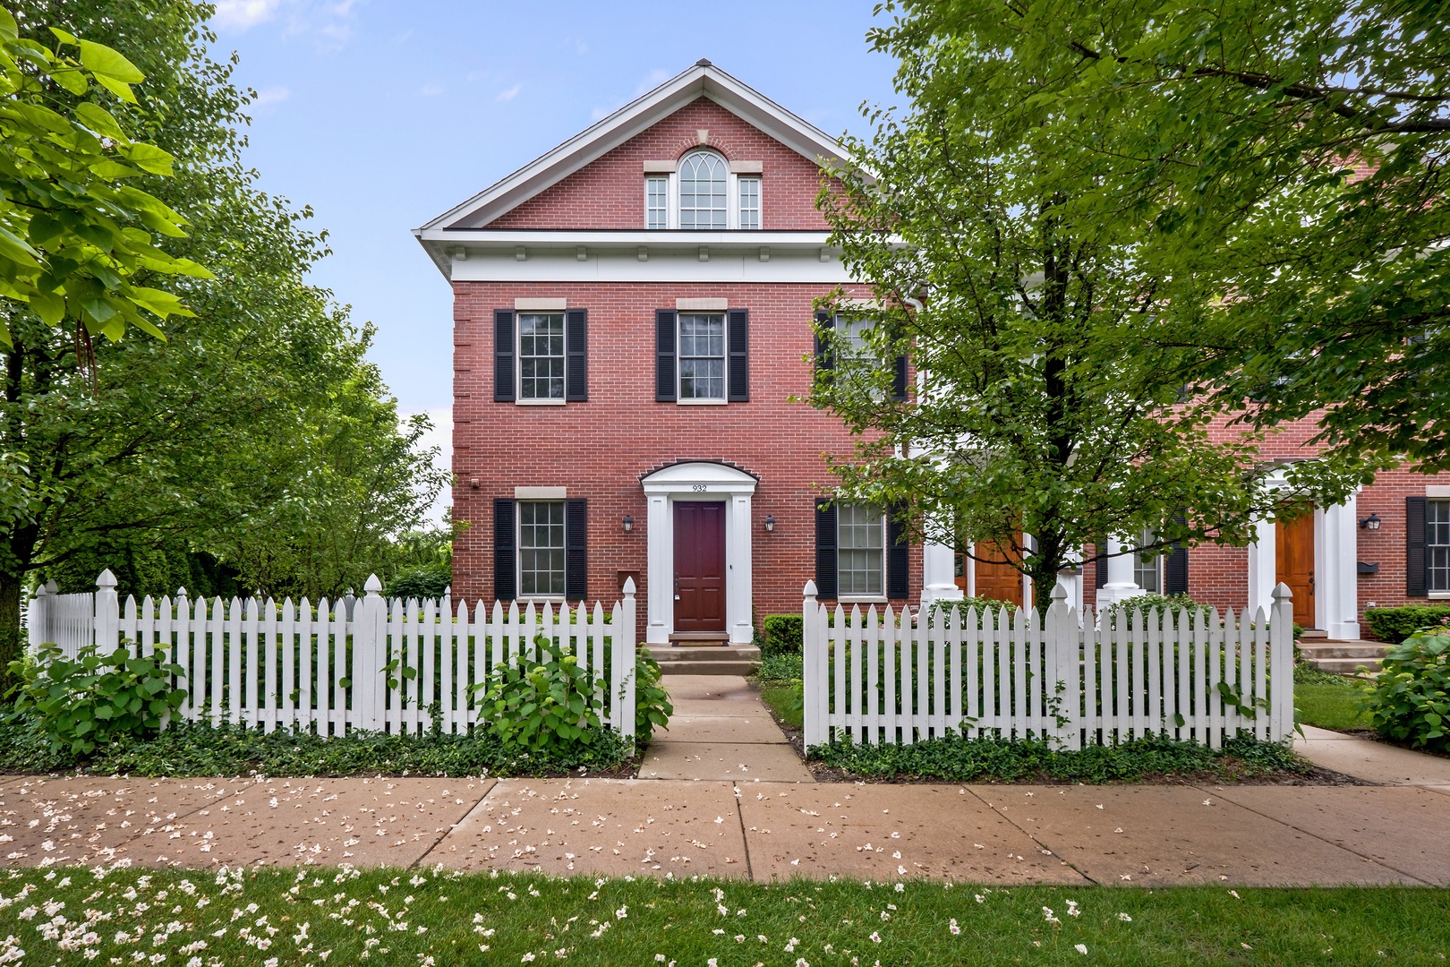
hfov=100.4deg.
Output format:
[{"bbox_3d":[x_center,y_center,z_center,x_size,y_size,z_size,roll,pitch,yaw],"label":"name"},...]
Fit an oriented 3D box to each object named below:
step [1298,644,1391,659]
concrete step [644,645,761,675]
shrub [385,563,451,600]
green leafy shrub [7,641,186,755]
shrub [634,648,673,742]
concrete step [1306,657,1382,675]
[{"bbox_3d":[9.800,2.670,9.750,1.600,0.180,0.800,0,-6,-1],"label":"step"},{"bbox_3d":[-0.340,2.720,9.450,1.780,0.340,1.200,0,-6,-1],"label":"concrete step"},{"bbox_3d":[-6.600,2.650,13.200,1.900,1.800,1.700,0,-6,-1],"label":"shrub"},{"bbox_3d":[-4.780,1.630,4.600,1.020,0.860,0.850,0,-6,-1],"label":"green leafy shrub"},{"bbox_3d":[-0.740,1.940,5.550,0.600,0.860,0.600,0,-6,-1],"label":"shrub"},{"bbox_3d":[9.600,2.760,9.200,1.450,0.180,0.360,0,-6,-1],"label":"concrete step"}]

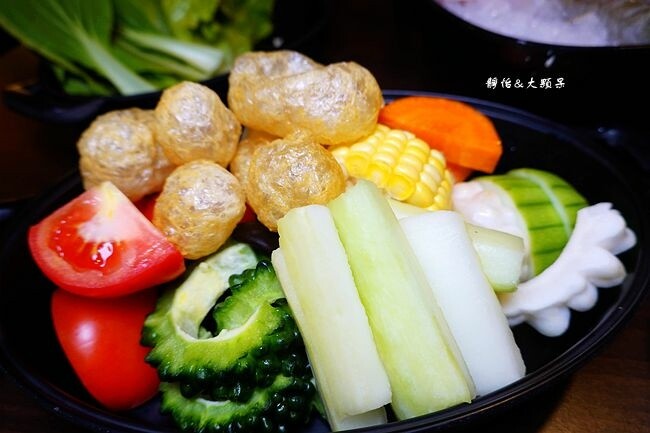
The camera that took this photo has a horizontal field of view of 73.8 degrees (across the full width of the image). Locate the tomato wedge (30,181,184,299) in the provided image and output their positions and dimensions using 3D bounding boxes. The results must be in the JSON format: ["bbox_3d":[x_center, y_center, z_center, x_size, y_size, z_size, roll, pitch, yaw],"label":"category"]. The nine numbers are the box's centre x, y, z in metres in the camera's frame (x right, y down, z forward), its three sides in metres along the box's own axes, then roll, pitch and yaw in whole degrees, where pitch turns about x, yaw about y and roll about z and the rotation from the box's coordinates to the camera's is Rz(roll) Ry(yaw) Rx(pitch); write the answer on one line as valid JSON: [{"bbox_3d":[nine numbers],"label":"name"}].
[{"bbox_3d":[-0.076,0.009,0.153,0.050,0.033,0.032,-3,31,5],"label":"tomato wedge"}]

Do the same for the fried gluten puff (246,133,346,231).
[{"bbox_3d":[-0.011,-0.013,0.170,0.038,0.036,0.038,-6,31,0],"label":"fried gluten puff"}]

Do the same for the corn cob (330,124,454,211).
[{"bbox_3d":[0.028,-0.011,0.178,0.047,0.047,0.028,11,52,14],"label":"corn cob"}]

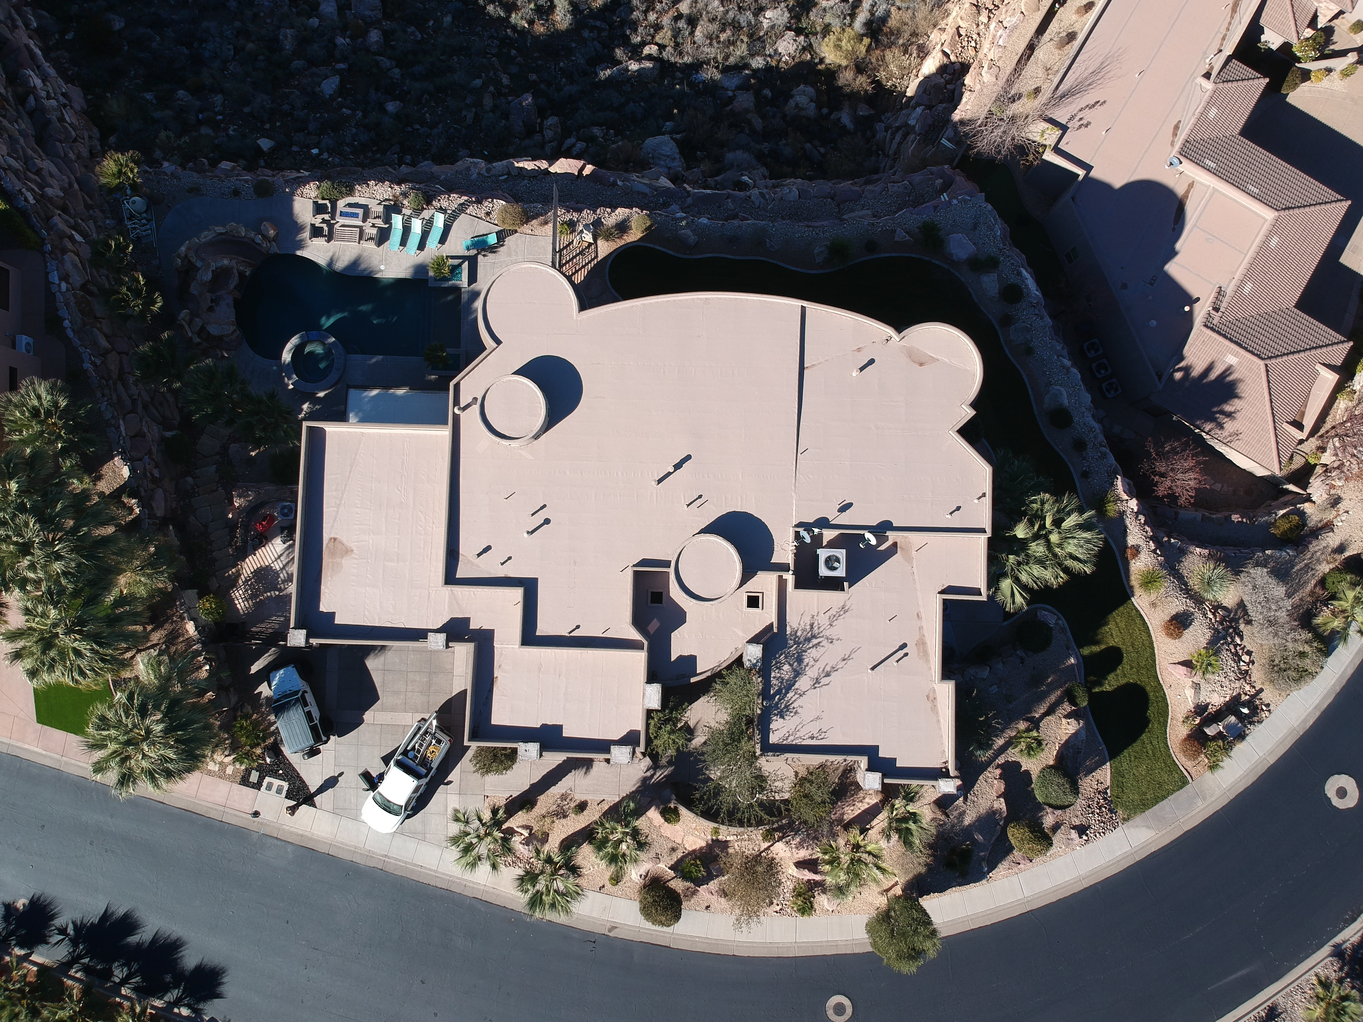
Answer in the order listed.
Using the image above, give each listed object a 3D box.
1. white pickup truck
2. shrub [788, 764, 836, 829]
[{"bbox_3d":[-14.001,13.525,49.880,2.000,1.900,5.800,31,87,3],"label":"white pickup truck"},{"bbox_3d":[6.150,13.400,46.600,2.200,2.400,2.400,0,90,0],"label":"shrub"}]

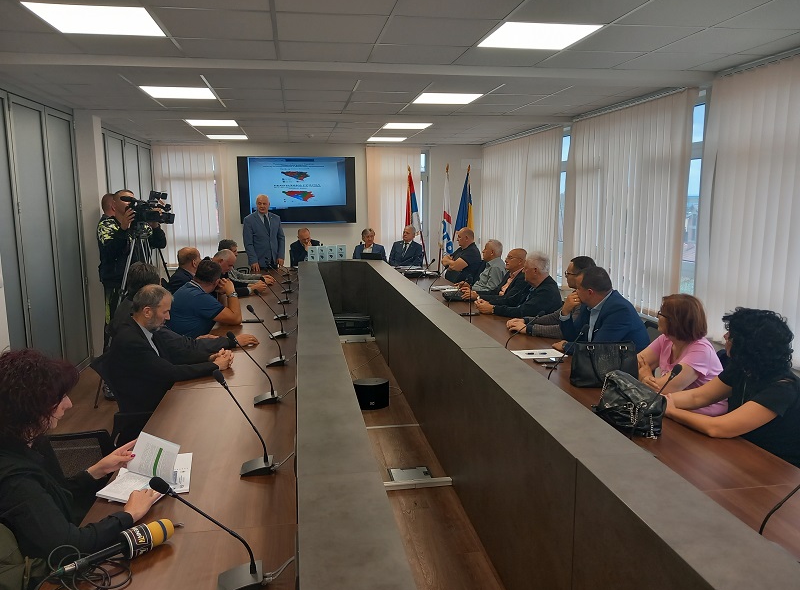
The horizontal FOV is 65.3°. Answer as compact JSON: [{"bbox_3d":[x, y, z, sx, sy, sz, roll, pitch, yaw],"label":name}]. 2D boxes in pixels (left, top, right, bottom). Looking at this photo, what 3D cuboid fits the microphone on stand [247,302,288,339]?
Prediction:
[{"bbox_3d":[-0.918,0.150,4.359,0.220,0.310,0.100,-2,9,-9],"label":"microphone on stand"}]

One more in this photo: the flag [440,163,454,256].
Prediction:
[{"bbox_3d":[0.836,-1.524,11.072,0.260,1.580,0.180,-2,9,-9],"label":"flag"}]

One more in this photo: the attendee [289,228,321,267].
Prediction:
[{"bbox_3d":[-1.377,-0.320,9.151,0.530,1.310,0.740,-2,9,-9],"label":"attendee"}]

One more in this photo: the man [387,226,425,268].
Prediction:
[{"bbox_3d":[0.097,-0.382,9.306,0.550,1.300,0.720,-1,9,-2],"label":"man"}]

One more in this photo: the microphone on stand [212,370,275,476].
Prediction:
[{"bbox_3d":[-0.544,0.442,2.180,0.210,0.380,0.100,-2,9,-9],"label":"microphone on stand"}]

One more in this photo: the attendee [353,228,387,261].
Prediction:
[{"bbox_3d":[-0.448,-0.336,9.302,0.530,1.310,0.800,-1,9,-3],"label":"attendee"}]

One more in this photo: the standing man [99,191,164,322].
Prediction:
[{"bbox_3d":[-2.307,0.009,5.367,0.560,1.780,0.500,-1,9,-6],"label":"standing man"}]

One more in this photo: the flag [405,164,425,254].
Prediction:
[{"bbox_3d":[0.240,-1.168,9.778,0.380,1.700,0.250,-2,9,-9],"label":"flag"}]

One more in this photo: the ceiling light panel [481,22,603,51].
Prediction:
[{"bbox_3d":[0.802,-1.511,3.649,0.590,0.040,0.590,-2,9,-9],"label":"ceiling light panel"}]

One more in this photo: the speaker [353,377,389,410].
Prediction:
[{"bbox_3d":[-0.235,0.824,5.196,0.300,0.200,0.200,-2,9,-9],"label":"speaker"}]

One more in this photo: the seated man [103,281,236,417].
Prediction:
[{"bbox_3d":[-1.268,0.564,3.443,0.760,1.270,0.560,-2,9,-9],"label":"seated man"}]

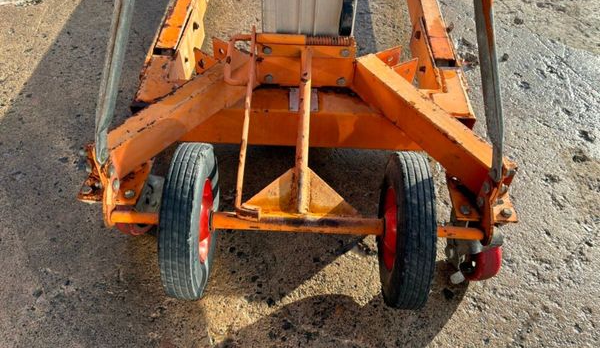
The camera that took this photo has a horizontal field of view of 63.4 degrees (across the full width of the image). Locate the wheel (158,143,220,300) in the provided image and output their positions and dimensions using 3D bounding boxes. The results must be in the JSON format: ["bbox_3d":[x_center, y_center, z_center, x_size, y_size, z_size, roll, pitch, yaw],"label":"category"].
[{"bbox_3d":[-0.185,0.080,0.845,0.056,0.269,0.269,3,49,0],"label":"wheel"}]

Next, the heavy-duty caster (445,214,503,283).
[{"bbox_3d":[0.322,0.116,0.908,0.100,0.158,0.135,-7,50,-8],"label":"heavy-duty caster"}]

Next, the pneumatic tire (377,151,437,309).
[{"bbox_3d":[0.182,0.097,0.846,0.056,0.269,0.269,3,49,0],"label":"pneumatic tire"}]

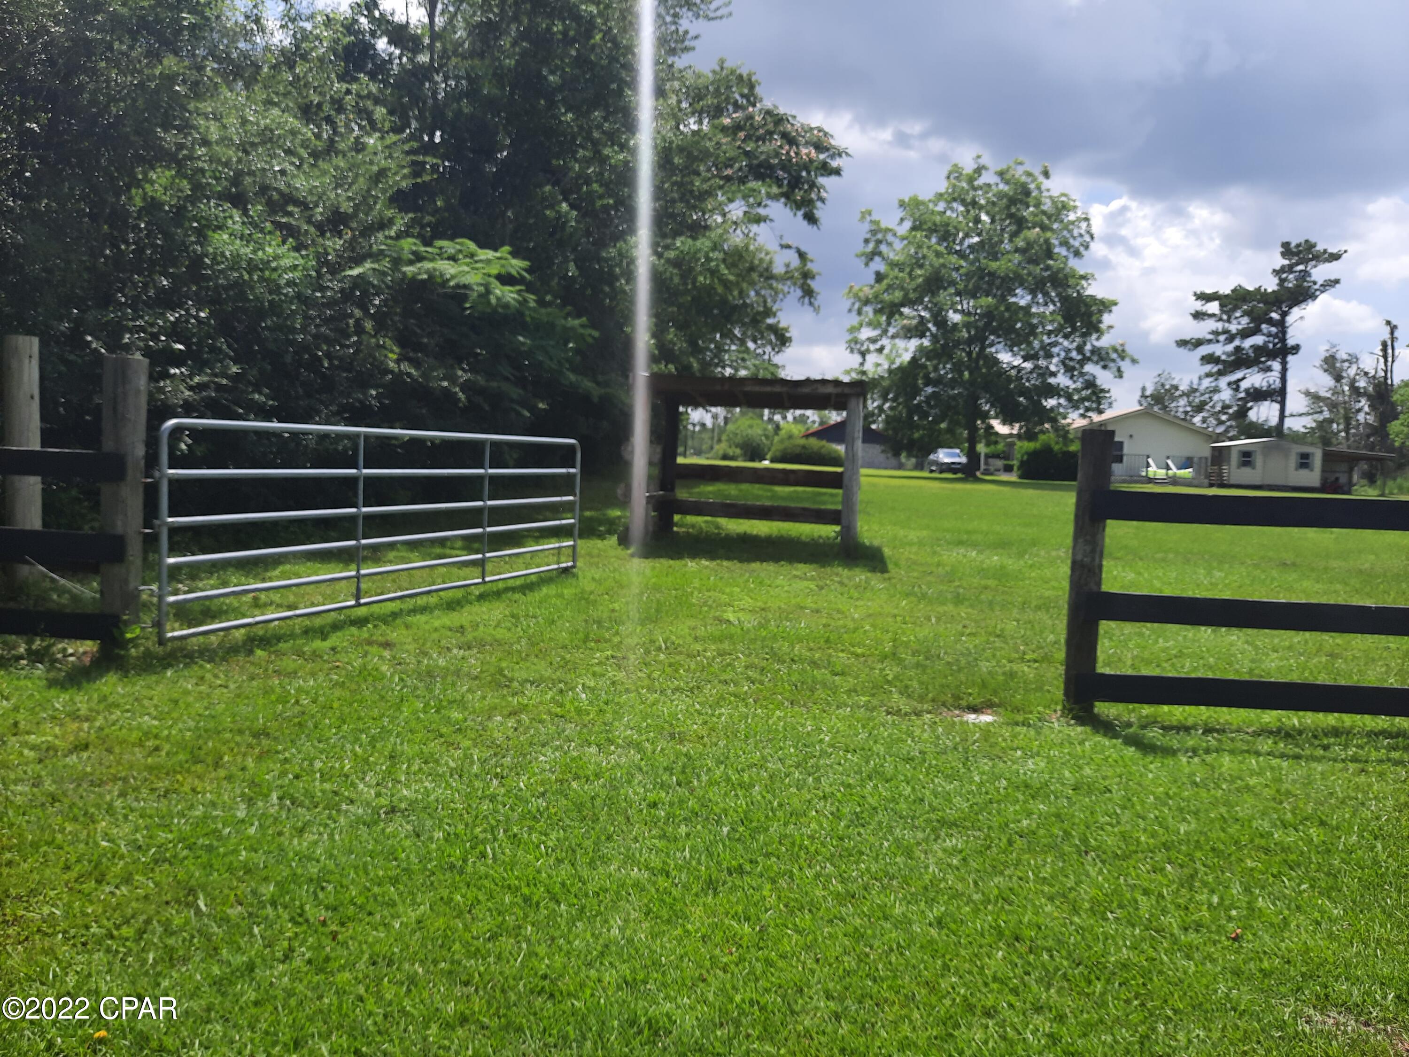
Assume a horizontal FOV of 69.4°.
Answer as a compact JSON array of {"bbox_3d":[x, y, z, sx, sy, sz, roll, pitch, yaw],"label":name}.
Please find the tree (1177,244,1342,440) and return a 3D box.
[{"bbox_3d":[42.485,-12.446,78.000,12.000,17.800,11.000,5,5,22],"label":"tree"}]

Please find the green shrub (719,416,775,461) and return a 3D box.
[{"bbox_3d":[3.332,-7.053,80.000,4.100,3.600,4.000,3,5,0],"label":"green shrub"}]

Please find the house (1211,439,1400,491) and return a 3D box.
[{"bbox_3d":[33.620,-3.639,57.500,8.300,2.950,4.400,3,5,15],"label":"house"}]

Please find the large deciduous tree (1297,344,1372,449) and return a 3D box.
[{"bbox_3d":[54.310,-9.853,88.000,5.700,11.900,5.500,2,5,0],"label":"large deciduous tree"}]

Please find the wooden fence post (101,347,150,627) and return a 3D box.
[{"bbox_3d":[-3.265,-0.133,5.700,0.220,1.660,0.220,4,5,-6],"label":"wooden fence post"}]

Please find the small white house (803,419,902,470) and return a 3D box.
[{"bbox_3d":[11.400,-6.734,80.461,7.600,3.900,9.000,3,5,6],"label":"small white house"}]

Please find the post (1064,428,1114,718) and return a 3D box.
[{"bbox_3d":[2.092,0.242,5.583,0.170,1.559,0.170,2,5,0],"label":"post"}]

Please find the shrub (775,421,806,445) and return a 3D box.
[{"bbox_3d":[7.179,-7.088,84.000,3.000,3.400,2.700,2,5,0],"label":"shrub"}]

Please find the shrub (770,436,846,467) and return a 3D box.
[{"bbox_3d":[7.384,-5.488,73.000,5.400,2.050,3.600,2,5,0],"label":"shrub"}]

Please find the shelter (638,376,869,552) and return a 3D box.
[{"bbox_3d":[0.749,-0.882,14.405,2.870,2.290,2.500,2,5,6],"label":"shelter"}]

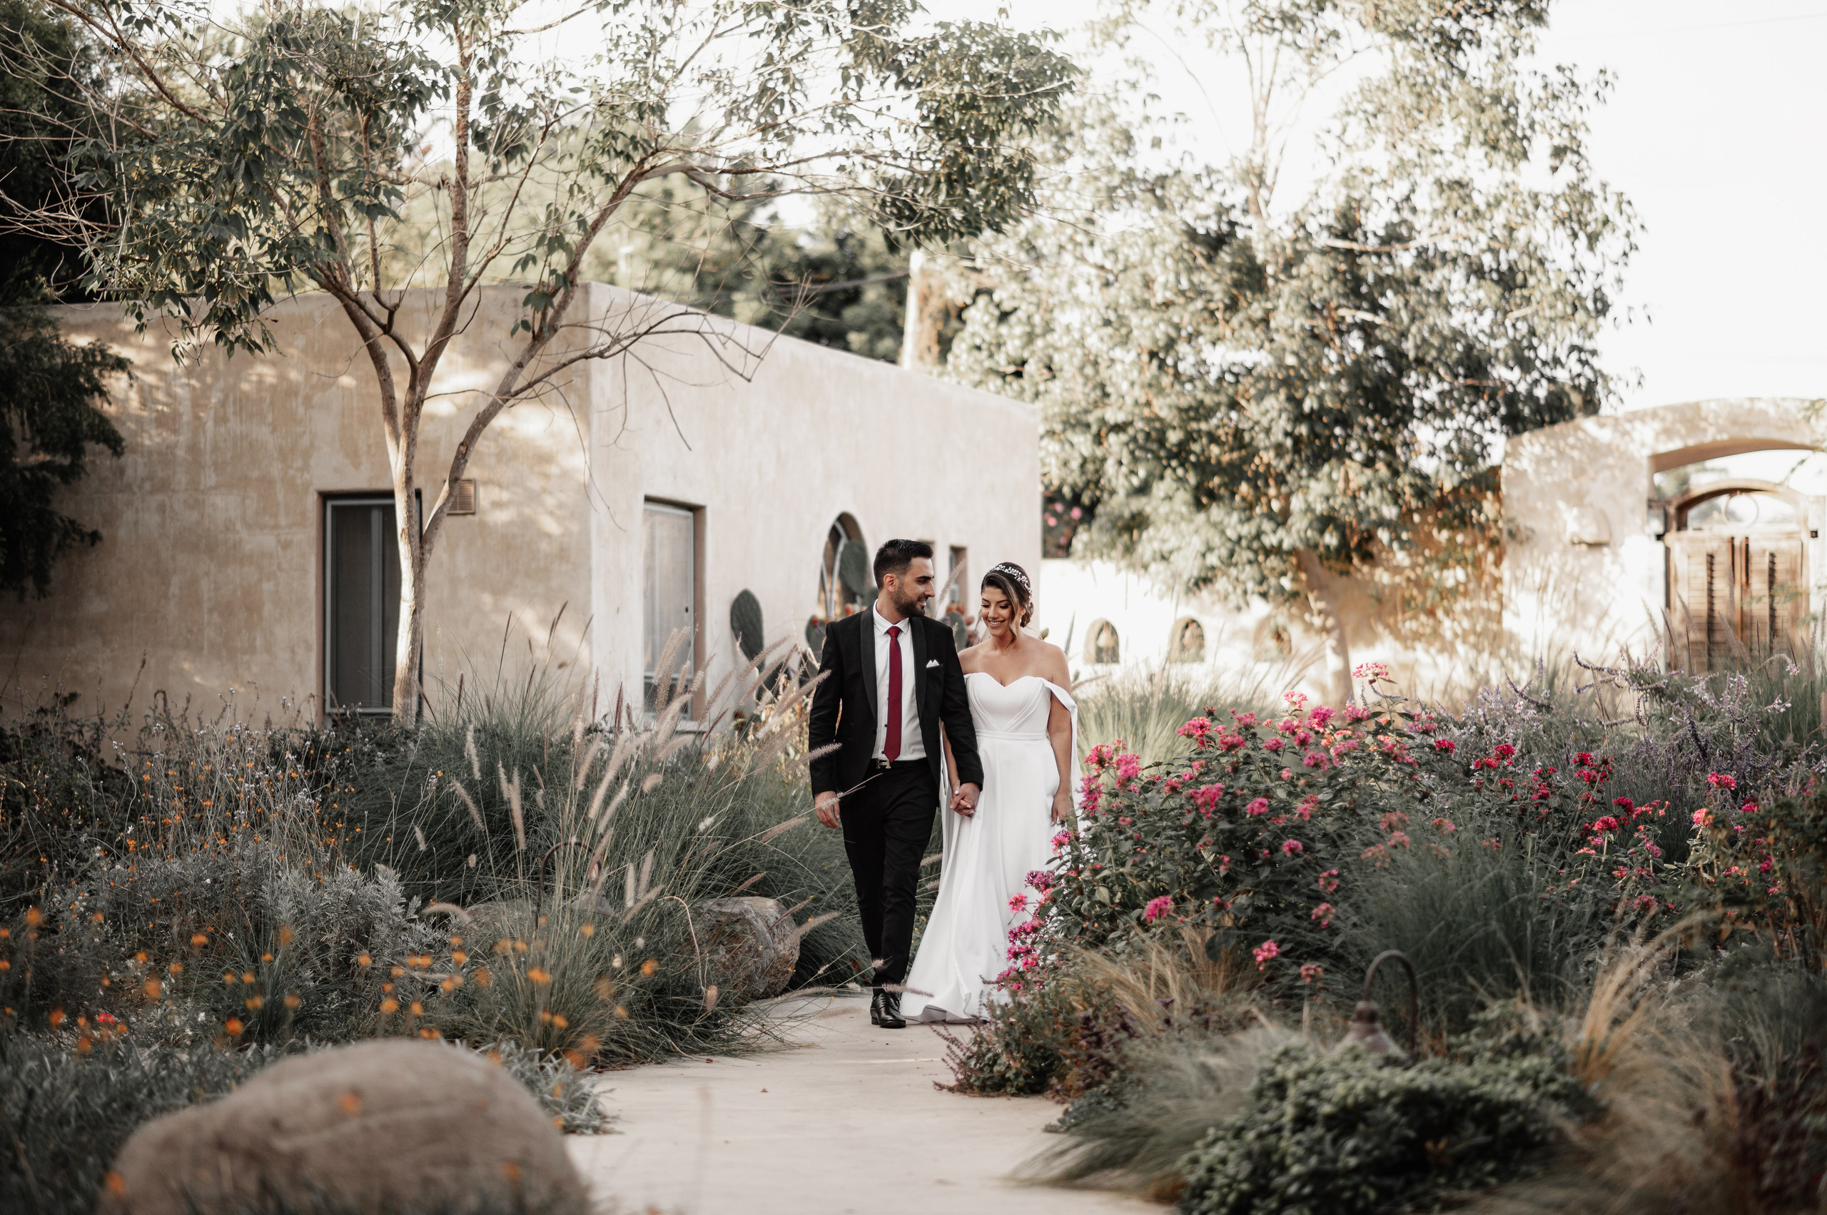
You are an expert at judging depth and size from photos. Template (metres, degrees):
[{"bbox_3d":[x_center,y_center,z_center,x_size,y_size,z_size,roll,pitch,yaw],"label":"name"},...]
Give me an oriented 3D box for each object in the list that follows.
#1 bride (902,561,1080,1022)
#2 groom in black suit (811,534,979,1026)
[{"bbox_3d":[0.300,0.699,16.185,0.660,1.720,0.620,0,-2,11],"label":"bride"},{"bbox_3d":[-0.070,0.655,15.967,0.640,1.790,0.480,0,-2,-3],"label":"groom in black suit"}]

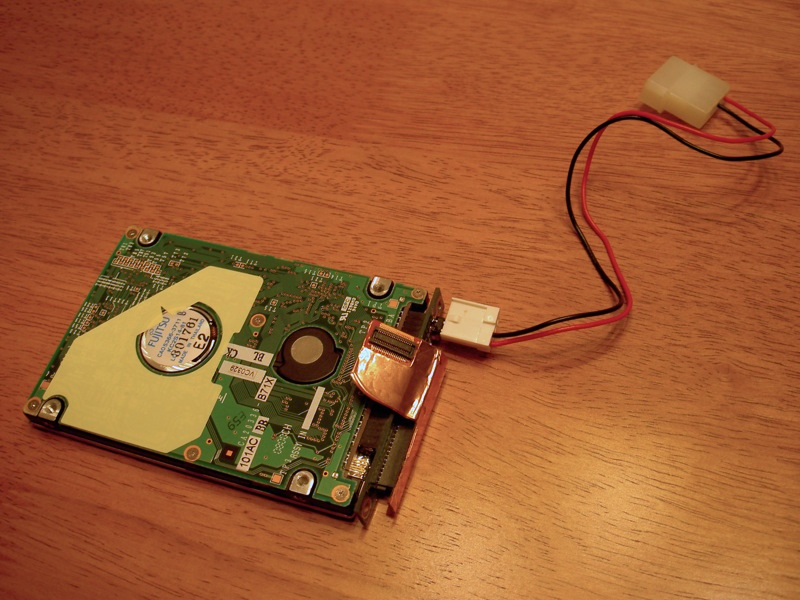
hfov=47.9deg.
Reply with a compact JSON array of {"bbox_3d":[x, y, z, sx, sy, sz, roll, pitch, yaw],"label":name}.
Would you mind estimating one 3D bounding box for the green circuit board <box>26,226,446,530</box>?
[{"bbox_3d":[-0.045,0.018,0.261,0.107,0.011,0.070,13,60,13],"label":"green circuit board"}]

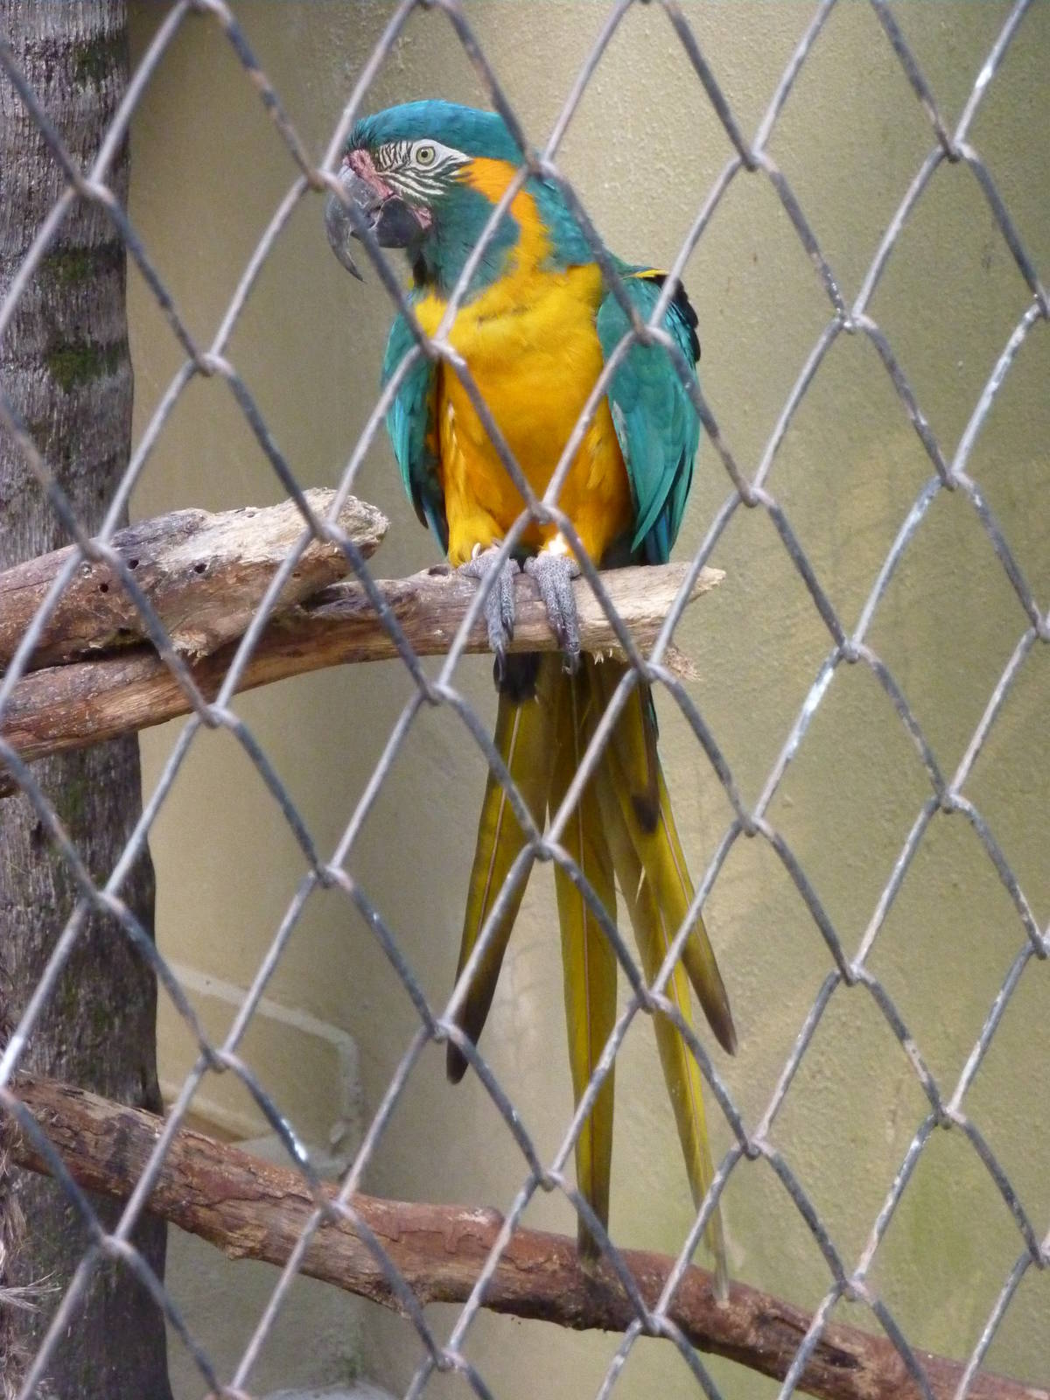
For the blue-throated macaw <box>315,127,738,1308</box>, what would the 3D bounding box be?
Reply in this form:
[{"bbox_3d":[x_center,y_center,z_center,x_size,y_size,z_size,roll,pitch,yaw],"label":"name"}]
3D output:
[{"bbox_3d":[0.013,0.017,3.115,0.201,0.753,0.275,3,8,22],"label":"blue-throated macaw"}]

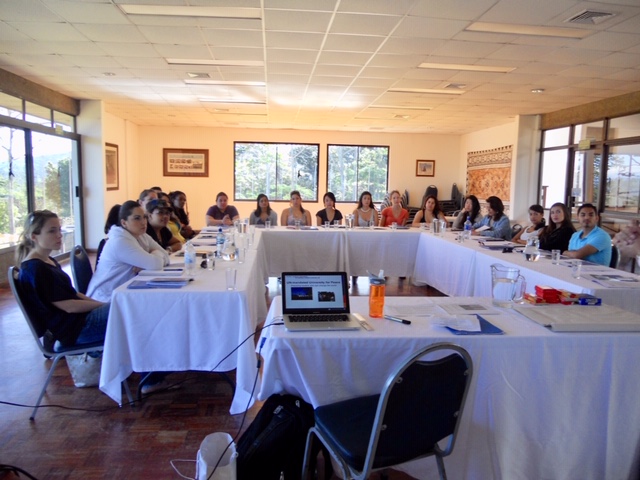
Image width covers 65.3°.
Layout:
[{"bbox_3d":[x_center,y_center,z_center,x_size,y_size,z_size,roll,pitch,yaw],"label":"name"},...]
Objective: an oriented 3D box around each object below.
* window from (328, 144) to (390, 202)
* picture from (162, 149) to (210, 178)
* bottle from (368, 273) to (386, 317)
[{"bbox_3d":[1.024,-1.758,13.281,1.666,1.547,0.100,1,6,-6],"label":"window"},{"bbox_3d":[-3.458,-1.983,12.894,1.160,0.710,0.050,1,6,-5],"label":"picture"},{"bbox_3d":[0.280,0.257,2.397,0.083,0.219,0.077,1,6,-6],"label":"bottle"}]

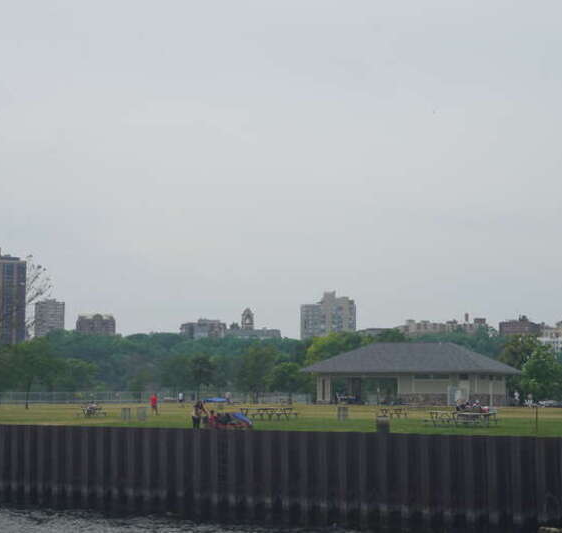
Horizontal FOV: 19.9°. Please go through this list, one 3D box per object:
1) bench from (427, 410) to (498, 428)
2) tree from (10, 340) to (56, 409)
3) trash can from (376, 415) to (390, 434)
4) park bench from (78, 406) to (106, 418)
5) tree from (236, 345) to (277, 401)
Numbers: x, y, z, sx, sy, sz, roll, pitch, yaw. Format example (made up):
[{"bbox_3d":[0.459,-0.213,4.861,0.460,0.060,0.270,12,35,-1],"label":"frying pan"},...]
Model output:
[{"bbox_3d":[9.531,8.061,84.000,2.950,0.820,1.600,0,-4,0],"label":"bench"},{"bbox_3d":[-25.944,11.197,167.000,5.200,7.360,5.200,0,-4,0],"label":"tree"},{"bbox_3d":[4.569,7.134,72.000,0.610,0.930,0.610,0,-4,0],"label":"trash can"},{"bbox_3d":[-13.832,10.715,118.000,1.950,0.800,1.500,0,-4,0],"label":"park bench"},{"bbox_3d":[-3.599,15.720,235.000,6.200,8.520,6.200,0,-4,0],"label":"tree"}]

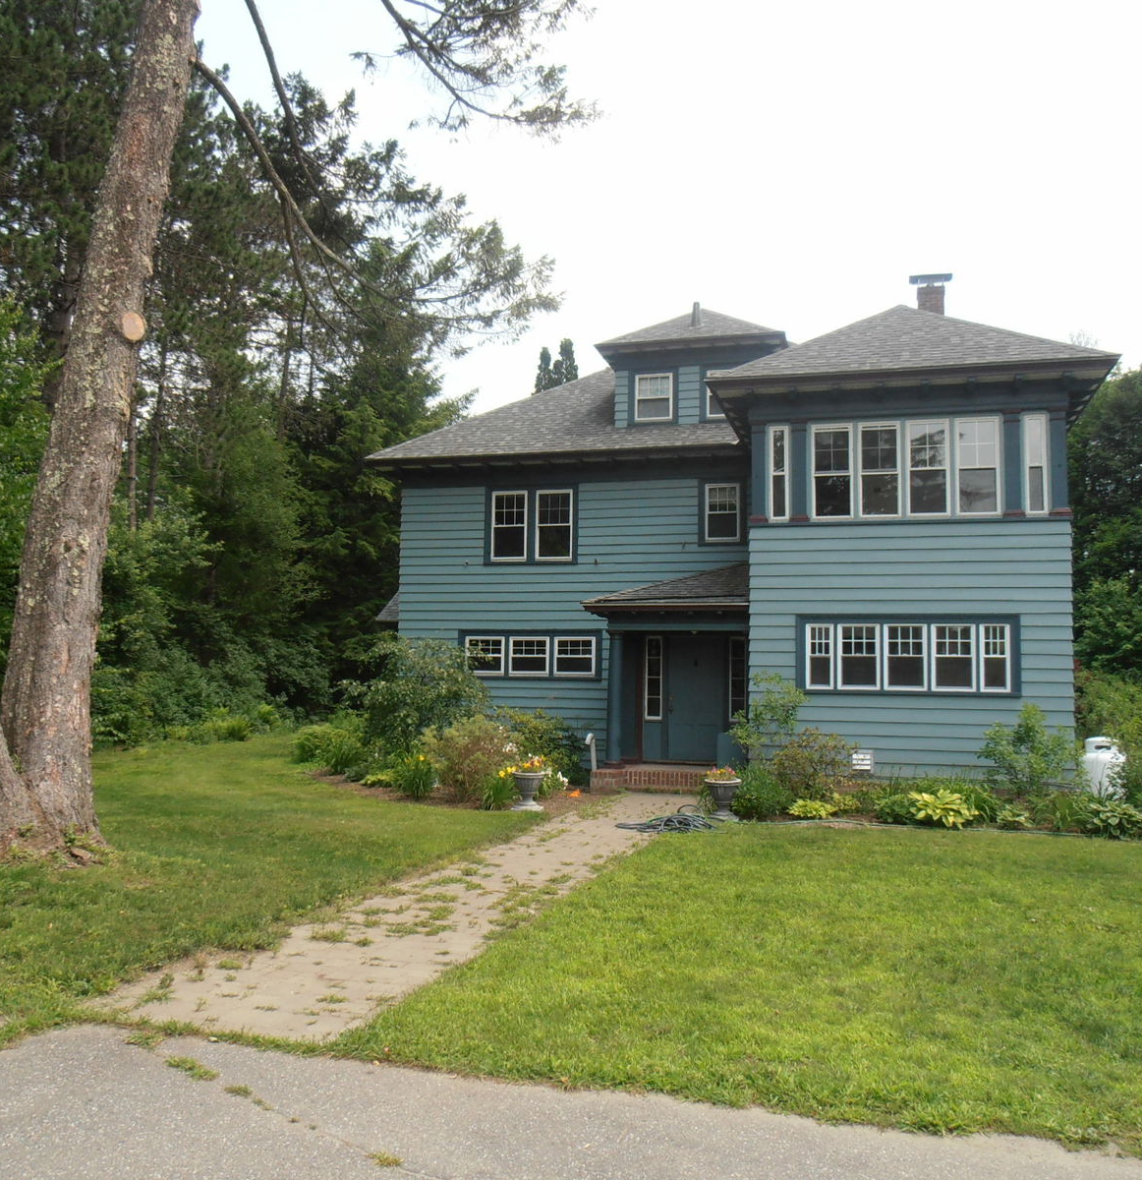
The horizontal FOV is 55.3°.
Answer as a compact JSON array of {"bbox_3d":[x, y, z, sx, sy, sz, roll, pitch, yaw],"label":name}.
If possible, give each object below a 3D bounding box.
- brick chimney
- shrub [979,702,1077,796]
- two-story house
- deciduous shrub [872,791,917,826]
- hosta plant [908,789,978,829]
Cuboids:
[{"bbox_3d":[7.086,-5.790,21.500,0.820,0.926,0.720,0,-5,15],"label":"brick chimney"},{"bbox_3d":[5.834,2.052,13.900,1.215,1.212,1.100,0,-5,15],"label":"shrub"},{"bbox_3d":[2.632,-1.373,20.608,11.400,9.450,13.800,0,-5,15],"label":"two-story house"},{"bbox_3d":[4.001,2.708,13.500,0.546,0.432,0.550,0,-5,15],"label":"deciduous shrub"},{"bbox_3d":[4.220,2.463,12.369,0.777,0.420,0.750,-1,-5,19],"label":"hosta plant"}]

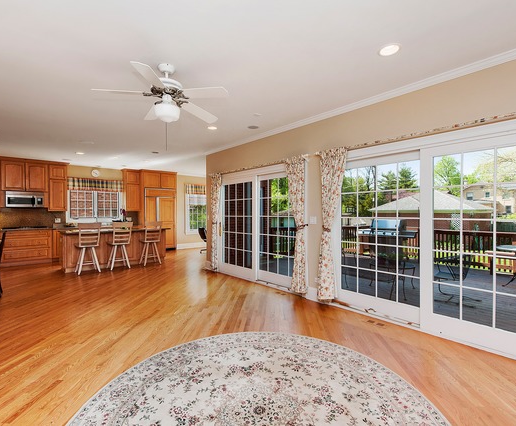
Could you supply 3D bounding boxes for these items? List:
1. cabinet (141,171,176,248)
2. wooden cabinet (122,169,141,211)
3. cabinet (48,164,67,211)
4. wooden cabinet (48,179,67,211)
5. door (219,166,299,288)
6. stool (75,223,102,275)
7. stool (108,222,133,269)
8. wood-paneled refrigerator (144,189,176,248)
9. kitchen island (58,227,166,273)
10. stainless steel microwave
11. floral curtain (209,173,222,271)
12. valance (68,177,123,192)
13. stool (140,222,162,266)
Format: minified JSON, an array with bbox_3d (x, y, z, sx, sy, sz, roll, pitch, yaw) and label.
[{"bbox_3d":[-3.505,-0.039,9.865,1.144,2.673,0.713,0,0,-42],"label":"cabinet"},{"bbox_3d":[-4.204,-0.710,9.477,0.440,1.327,0.337,0,0,-42],"label":"wooden cabinet"},{"bbox_3d":[-5.661,-0.688,8.040,0.410,1.300,0.360,0,0,-40],"label":"cabinet"},{"bbox_3d":[-5.716,-0.490,8.093,0.425,0.901,0.337,0,0,-42],"label":"wooden cabinet"},{"bbox_3d":[-0.070,0.242,5.439,0.150,2.090,2.380,0,0,-40],"label":"door"},{"bbox_3d":[-3.704,0.766,6.222,0.450,1.070,0.500,0,0,-40],"label":"stool"},{"bbox_3d":[-3.250,0.763,6.692,0.450,1.070,0.500,0,0,-40],"label":"stool"},{"bbox_3d":[-3.444,0.252,9.796,1.070,2.107,0.620,0,0,-41],"label":"wood-paneled refrigerator"},{"bbox_3d":[-3.482,0.843,7.033,2.380,0.910,1.050,0,0,-40],"label":"kitchen island"},{"bbox_3d":[-6.216,-0.327,7.596,0.774,0.421,0.396,0,0,-42],"label":"stainless steel microwave"},{"bbox_3d":[-0.925,0.212,6.275,0.130,2.130,0.460,0,0,-40],"label":"floral curtain"},{"bbox_3d":[-5.033,-0.851,8.871,1.550,0.386,0.109,0,0,-42],"label":"valance"},{"bbox_3d":[-2.714,0.760,7.205,0.450,1.070,0.500,0,0,-40],"label":"stool"}]

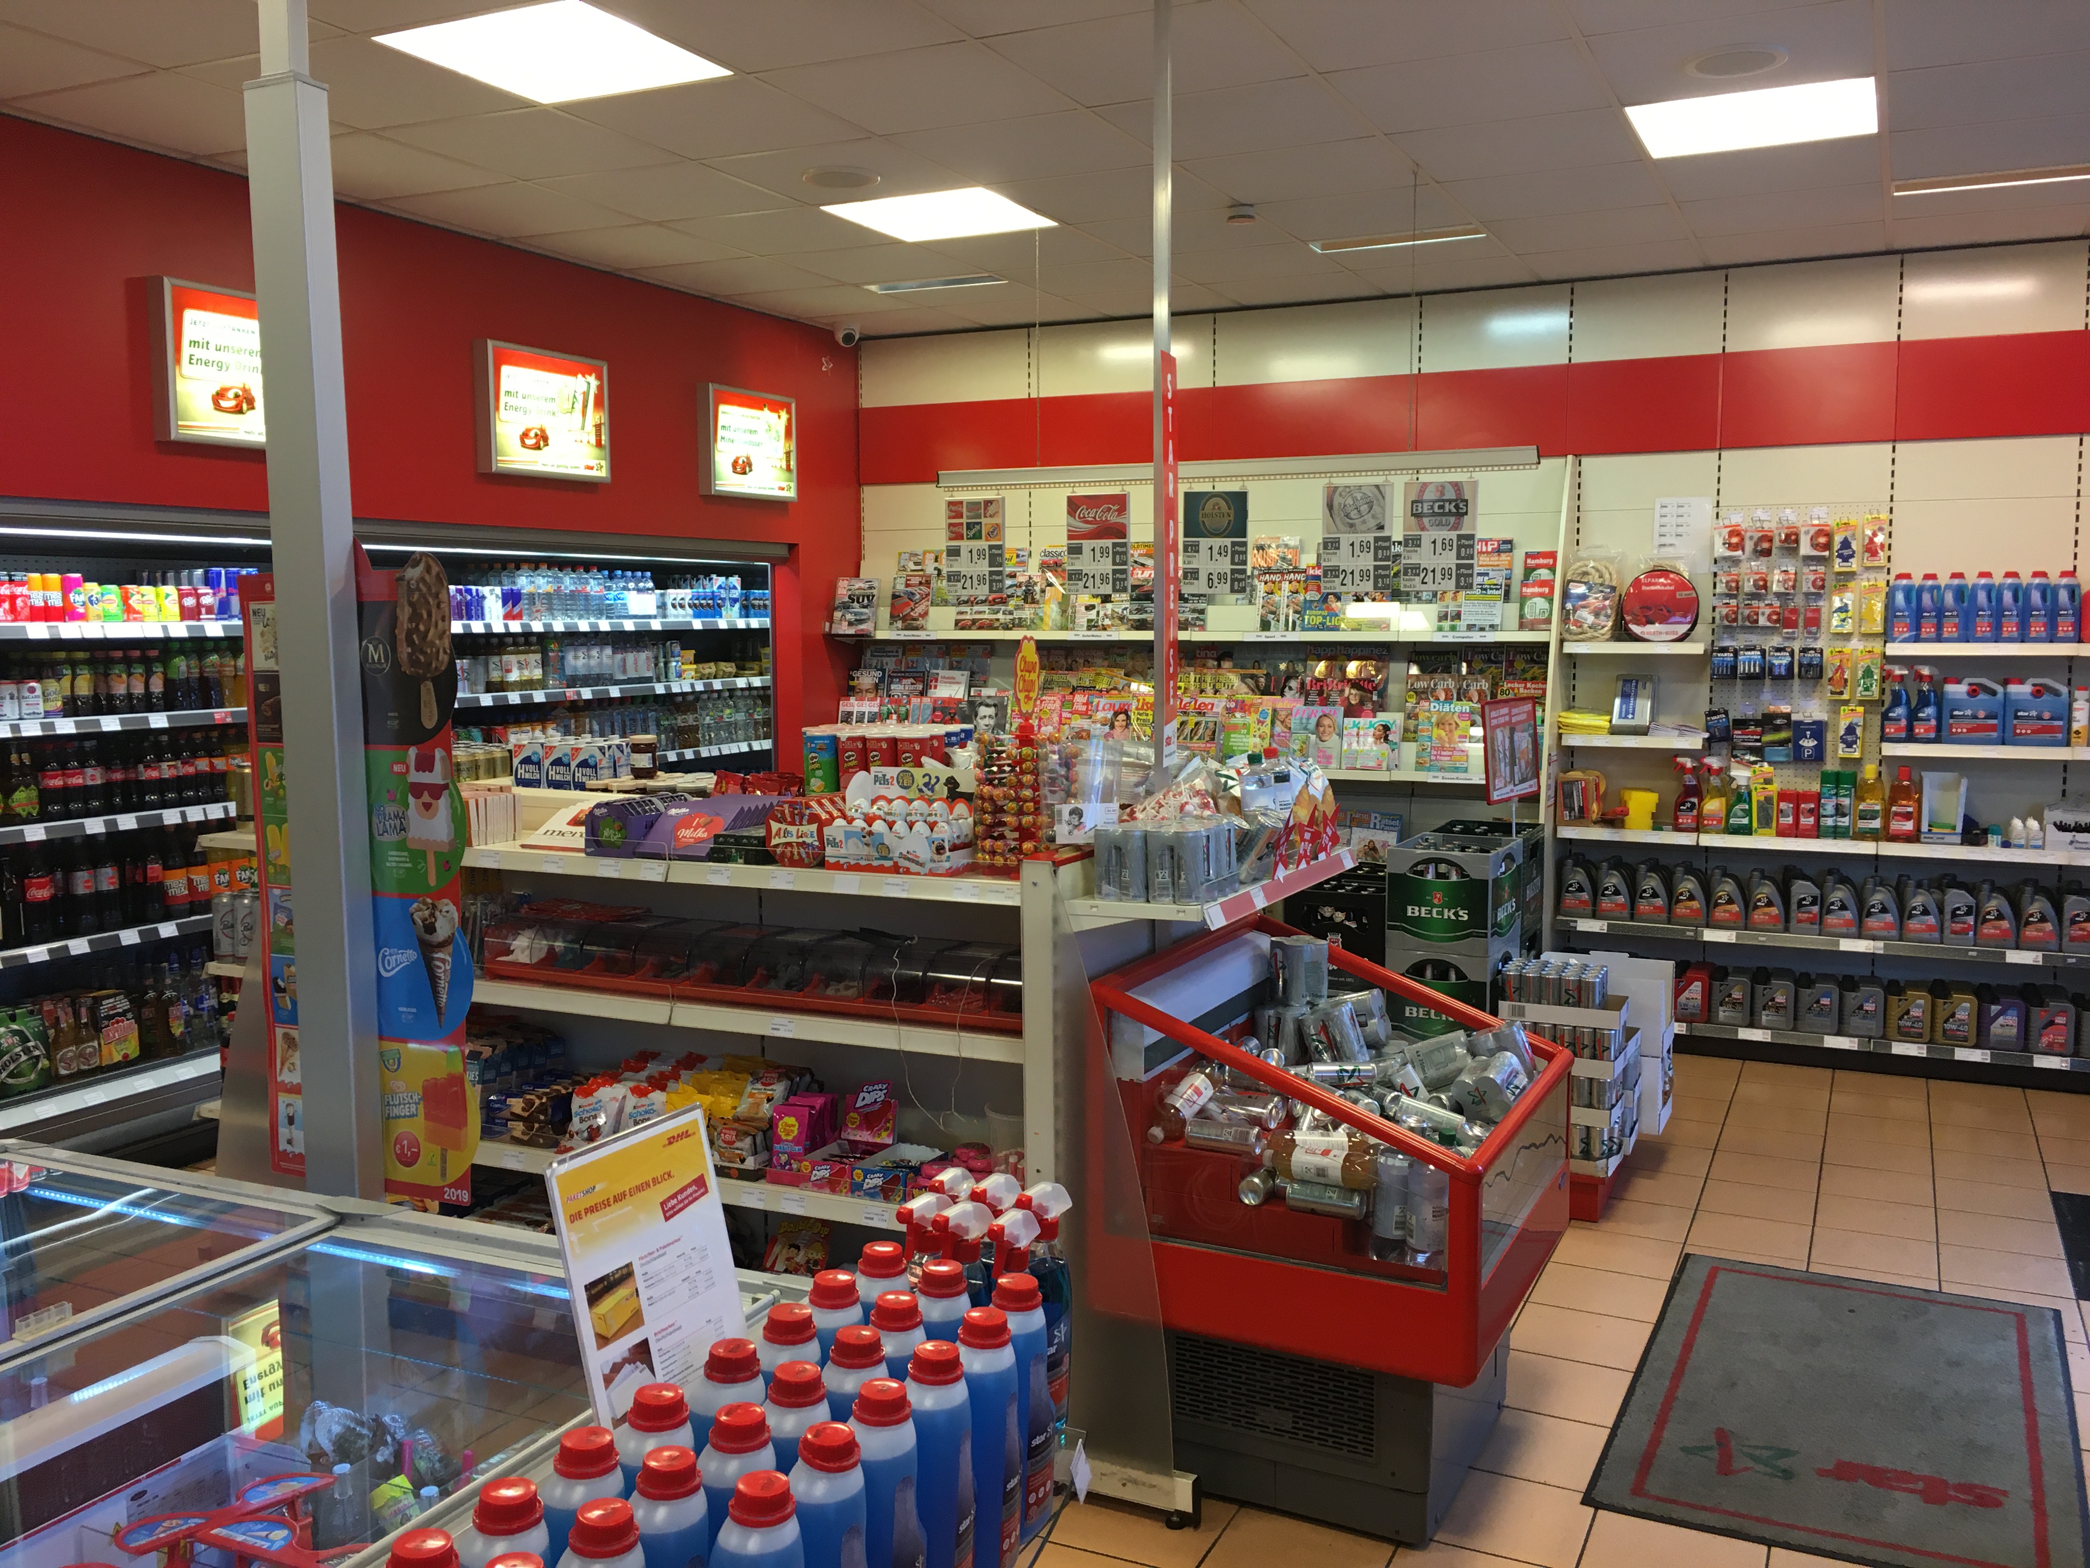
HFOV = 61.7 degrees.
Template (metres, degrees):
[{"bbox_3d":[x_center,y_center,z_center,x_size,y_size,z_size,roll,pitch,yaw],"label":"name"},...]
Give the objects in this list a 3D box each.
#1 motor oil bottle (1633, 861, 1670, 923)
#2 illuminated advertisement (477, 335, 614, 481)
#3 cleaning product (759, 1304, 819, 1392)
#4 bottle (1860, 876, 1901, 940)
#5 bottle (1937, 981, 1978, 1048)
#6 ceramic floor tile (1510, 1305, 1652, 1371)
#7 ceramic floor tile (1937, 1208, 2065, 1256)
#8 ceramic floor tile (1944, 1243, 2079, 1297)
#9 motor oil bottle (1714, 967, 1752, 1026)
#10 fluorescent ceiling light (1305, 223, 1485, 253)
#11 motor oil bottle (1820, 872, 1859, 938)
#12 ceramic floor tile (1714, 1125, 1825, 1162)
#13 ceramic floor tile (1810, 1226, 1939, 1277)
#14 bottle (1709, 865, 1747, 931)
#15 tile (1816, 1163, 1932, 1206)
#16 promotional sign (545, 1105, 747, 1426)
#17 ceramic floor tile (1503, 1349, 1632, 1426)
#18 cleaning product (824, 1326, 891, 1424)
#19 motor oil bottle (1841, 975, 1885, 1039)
[{"bbox_3d":[2.363,0.427,6.815,0.130,0.233,0.070,2,6,26],"label":"motor oil bottle"},{"bbox_3d":[-1.840,-1.358,6.457,0.070,0.460,0.635,3,7,26],"label":"illuminated advertisement"},{"bbox_3d":[-0.261,0.663,1.779,0.083,0.254,0.096,2,6,26],"label":"cleaning product"},{"bbox_3d":[3.078,0.456,6.444,0.118,0.218,0.068,3,6,25],"label":"bottle"},{"bbox_3d":[3.253,0.820,6.253,0.141,0.222,0.066,3,7,26],"label":"bottle"},{"bbox_3d":[1.254,1.296,4.085,0.298,0.010,0.294,3,6,26],"label":"ceramic floor tile"},{"bbox_3d":[2.589,1.224,4.751,0.298,0.010,0.294,3,6,26],"label":"ceramic floor tile"},{"bbox_3d":[2.452,1.246,4.469,0.298,0.010,0.298,2,6,26],"label":"ceramic floor tile"},{"bbox_3d":[2.574,0.796,6.559,0.128,0.201,0.068,3,6,25],"label":"motor oil bottle"},{"bbox_3d":[1.248,-1.957,6.215,0.603,0.060,0.189,2,6,26],"label":"fluorescent ceiling light"},{"bbox_3d":[2.955,0.451,6.503,0.120,0.220,0.068,3,6,25],"label":"motor oil bottle"},{"bbox_3d":[2.303,1.145,5.543,0.298,0.010,0.298,2,6,26],"label":"ceramic floor tile"},{"bbox_3d":[2.187,1.238,4.618,0.298,0.010,0.294,3,6,26],"label":"ceramic floor tile"},{"bbox_3d":[2.612,0.438,6.695,0.130,0.233,0.070,2,6,26],"label":"bottle"},{"bbox_3d":[2.444,1.182,5.141,0.298,0.010,0.298,2,6,26],"label":"tile"},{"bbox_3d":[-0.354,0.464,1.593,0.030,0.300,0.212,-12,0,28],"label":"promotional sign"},{"bbox_3d":[1.119,1.316,3.804,0.298,0.010,0.298,2,6,26],"label":"ceramic floor tile"},{"bbox_3d":[-0.186,0.668,1.723,0.083,0.254,0.096,2,6,26],"label":"cleaning product"},{"bbox_3d":[2.981,0.812,6.385,0.141,0.222,0.066,3,7,26],"label":"motor oil bottle"}]

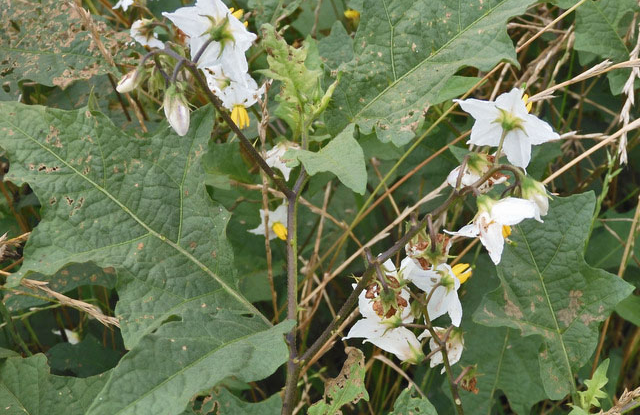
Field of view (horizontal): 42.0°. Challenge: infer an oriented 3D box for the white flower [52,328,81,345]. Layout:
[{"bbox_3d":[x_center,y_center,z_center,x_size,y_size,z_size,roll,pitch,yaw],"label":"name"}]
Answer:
[{"bbox_3d":[-0.164,0.083,0.540,0.020,0.015,0.014,15,55,11],"label":"white flower"}]

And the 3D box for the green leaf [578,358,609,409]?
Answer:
[{"bbox_3d":[0.154,0.099,0.470,0.016,0.030,0.010,20,15,6],"label":"green leaf"}]

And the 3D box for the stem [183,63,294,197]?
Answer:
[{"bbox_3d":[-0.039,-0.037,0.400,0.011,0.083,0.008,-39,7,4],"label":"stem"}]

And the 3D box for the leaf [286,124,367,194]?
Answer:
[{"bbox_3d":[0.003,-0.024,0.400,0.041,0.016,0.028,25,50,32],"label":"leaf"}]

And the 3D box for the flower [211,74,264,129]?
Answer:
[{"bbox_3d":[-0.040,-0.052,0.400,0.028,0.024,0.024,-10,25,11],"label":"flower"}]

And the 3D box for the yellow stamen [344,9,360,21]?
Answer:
[{"bbox_3d":[0.020,-0.120,0.520,0.008,0.007,0.009,-5,32,-8],"label":"yellow stamen"}]

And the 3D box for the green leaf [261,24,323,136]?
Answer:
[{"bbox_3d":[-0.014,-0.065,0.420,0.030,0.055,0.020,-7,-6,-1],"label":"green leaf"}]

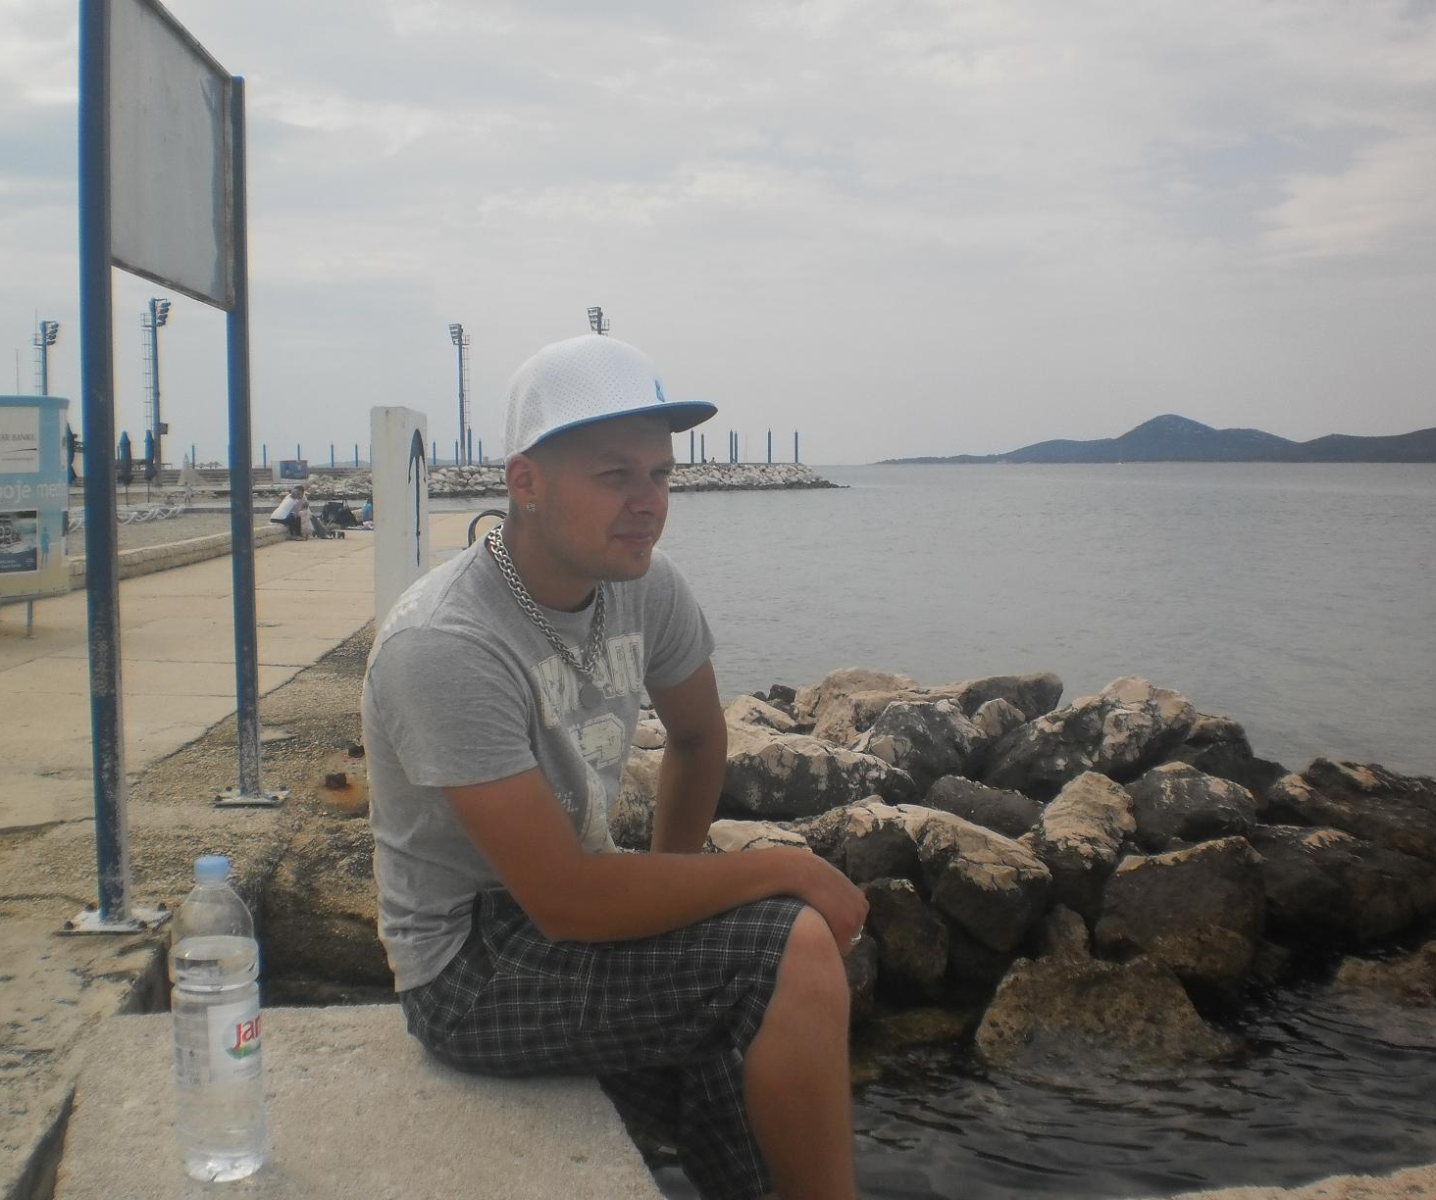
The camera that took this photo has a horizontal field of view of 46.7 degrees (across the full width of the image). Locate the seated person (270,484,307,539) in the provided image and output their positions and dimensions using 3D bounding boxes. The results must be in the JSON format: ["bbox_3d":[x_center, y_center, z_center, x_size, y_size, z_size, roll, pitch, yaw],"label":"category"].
[{"bbox_3d":[-7.731,-1.582,30.006,0.650,1.000,0.500,0,5,-3],"label":"seated person"}]

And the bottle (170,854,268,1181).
[{"bbox_3d":[-0.453,0.376,1.508,0.081,0.285,0.081,0,5,3],"label":"bottle"}]

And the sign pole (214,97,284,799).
[{"bbox_3d":[-1.919,-0.630,6.712,0.250,2.901,0.250,0,5,-3],"label":"sign pole"}]

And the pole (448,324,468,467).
[{"bbox_3d":[-27.570,-21.858,177.560,2.000,15.217,1.300,-4,6,-38],"label":"pole"}]

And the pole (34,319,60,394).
[{"bbox_3d":[-61.186,-18.064,151.495,2.000,14.704,1.300,-4,6,-38],"label":"pole"}]

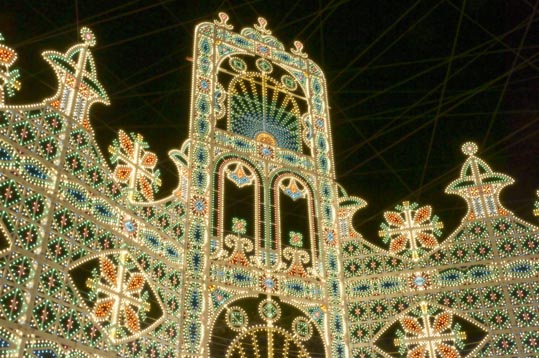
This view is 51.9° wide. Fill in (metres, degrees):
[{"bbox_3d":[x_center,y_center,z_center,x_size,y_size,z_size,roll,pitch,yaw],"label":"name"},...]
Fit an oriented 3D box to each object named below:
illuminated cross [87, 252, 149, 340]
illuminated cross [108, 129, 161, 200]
[{"bbox_3d":[-3.462,2.692,12.882,0.150,2.180,2.040,-17,-35,24],"label":"illuminated cross"},{"bbox_3d":[-3.537,-0.327,14.742,0.150,2.110,2.040,-17,-35,24],"label":"illuminated cross"}]

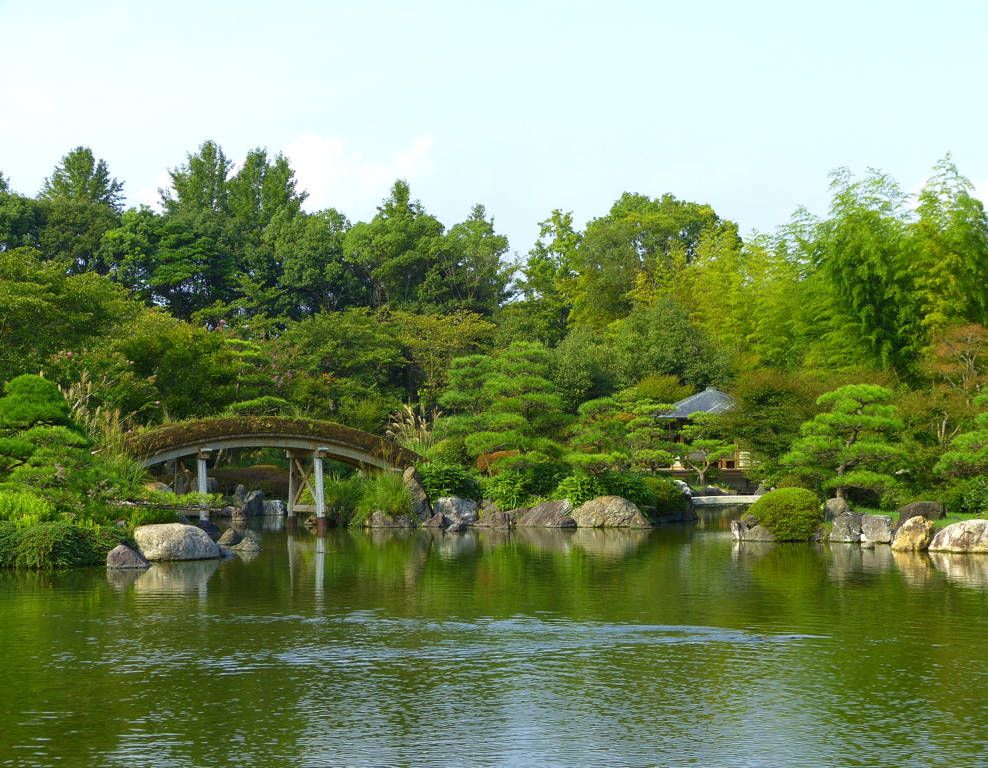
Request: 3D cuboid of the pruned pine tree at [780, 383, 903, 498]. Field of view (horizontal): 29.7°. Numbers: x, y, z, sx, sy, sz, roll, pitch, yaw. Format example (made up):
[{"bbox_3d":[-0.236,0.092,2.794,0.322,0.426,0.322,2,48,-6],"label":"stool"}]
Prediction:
[{"bbox_3d":[9.582,1.579,51.167,3.432,3.130,3.100,0,-2,0],"label":"pruned pine tree"}]

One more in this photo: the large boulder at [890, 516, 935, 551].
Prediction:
[{"bbox_3d":[10.001,3.574,44.480,1.026,0.823,0.900,0,-2,0],"label":"large boulder"}]

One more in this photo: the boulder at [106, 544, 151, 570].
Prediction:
[{"bbox_3d":[-7.245,3.434,36.991,0.893,0.496,0.750,0,-2,0],"label":"boulder"}]

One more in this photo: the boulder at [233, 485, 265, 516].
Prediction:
[{"bbox_3d":[-9.408,4.464,71.416,1.226,1.226,1.000,0,-2,0],"label":"boulder"}]

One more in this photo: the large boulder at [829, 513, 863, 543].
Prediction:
[{"bbox_3d":[10.209,4.143,54.129,0.988,0.820,0.850,0,-2,0],"label":"large boulder"}]

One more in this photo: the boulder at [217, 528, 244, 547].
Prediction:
[{"bbox_3d":[-6.650,3.860,46.940,0.680,0.441,0.650,0,-2,0],"label":"boulder"}]

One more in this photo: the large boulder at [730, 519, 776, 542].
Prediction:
[{"bbox_3d":[6.832,3.857,49.067,1.211,0.632,1.000,0,-2,0],"label":"large boulder"}]

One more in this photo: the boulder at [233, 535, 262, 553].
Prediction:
[{"bbox_3d":[-5.800,3.759,43.852,0.706,0.388,0.600,0,-2,0],"label":"boulder"}]

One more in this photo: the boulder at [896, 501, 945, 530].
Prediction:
[{"bbox_3d":[10.603,3.269,46.330,1.243,0.696,1.000,0,-2,0],"label":"boulder"}]

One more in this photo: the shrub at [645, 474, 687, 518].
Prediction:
[{"bbox_3d":[6.002,3.920,65.225,1.610,1.435,1.500,0,-2,0],"label":"shrub"}]

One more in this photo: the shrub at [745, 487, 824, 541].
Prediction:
[{"bbox_3d":[8.669,3.863,55.615,2.387,1.486,2.000,0,-2,0],"label":"shrub"}]

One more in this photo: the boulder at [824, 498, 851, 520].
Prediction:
[{"bbox_3d":[10.362,3.796,56.216,0.784,0.683,0.700,0,-2,0],"label":"boulder"}]

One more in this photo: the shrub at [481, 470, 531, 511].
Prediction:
[{"bbox_3d":[0.377,3.509,61.123,1.640,1.279,1.500,0,-2,0],"label":"shrub"}]

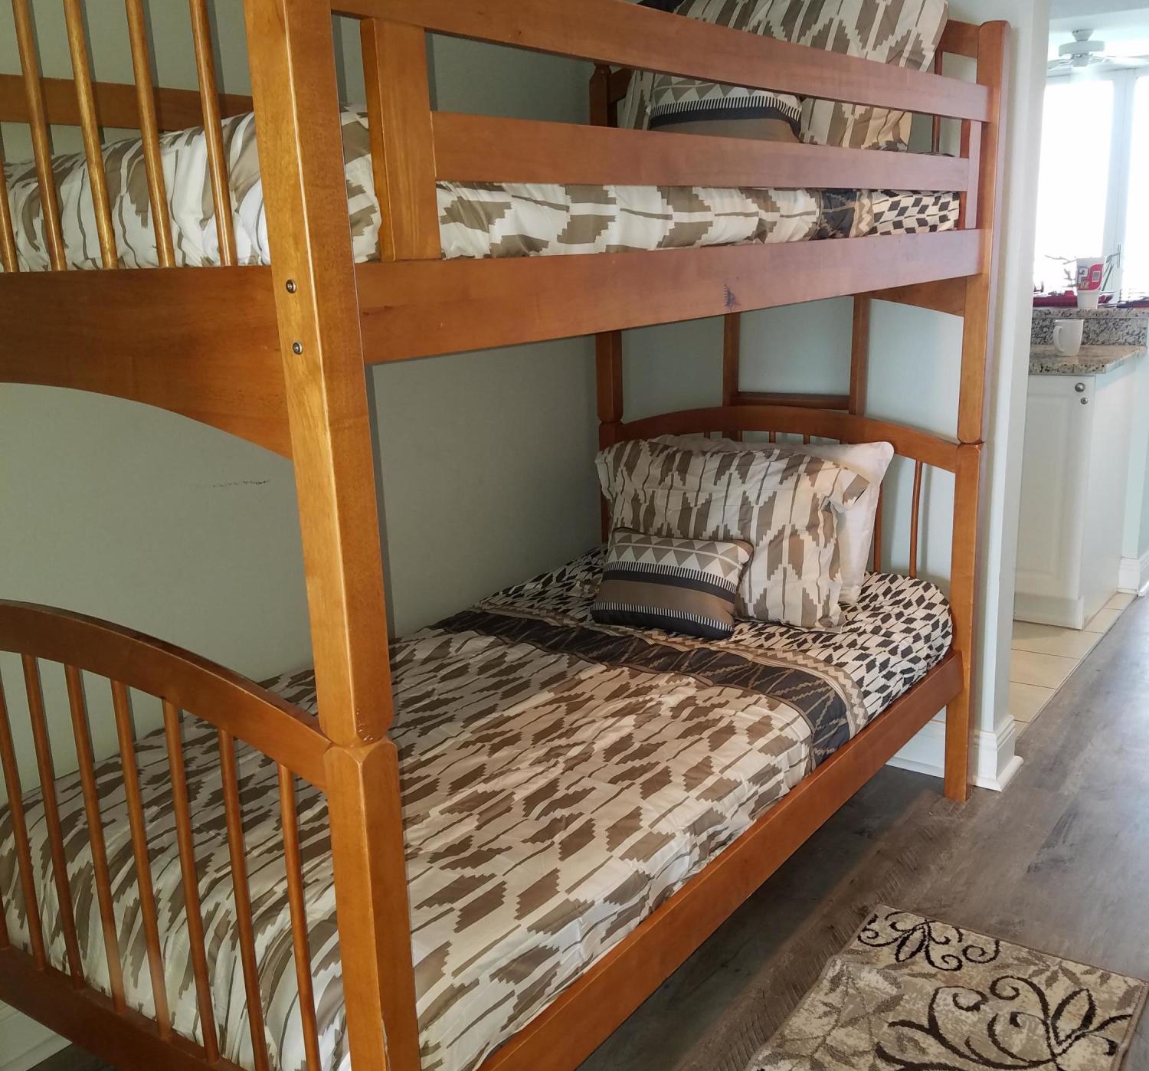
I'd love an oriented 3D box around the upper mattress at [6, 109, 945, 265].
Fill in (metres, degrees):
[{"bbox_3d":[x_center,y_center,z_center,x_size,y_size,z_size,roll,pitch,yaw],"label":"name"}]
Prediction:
[{"bbox_3d":[-0.082,-0.585,2.091,0.985,0.197,1.921,8,18,34],"label":"upper mattress"}]

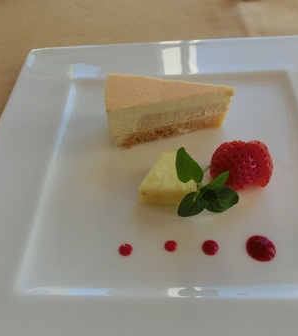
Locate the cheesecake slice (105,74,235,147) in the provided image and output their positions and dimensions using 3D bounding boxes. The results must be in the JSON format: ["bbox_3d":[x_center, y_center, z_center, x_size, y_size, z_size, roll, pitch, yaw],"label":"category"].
[{"bbox_3d":[0.015,-0.042,0.232,0.086,0.036,0.038,1,55,6],"label":"cheesecake slice"}]

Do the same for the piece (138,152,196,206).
[{"bbox_3d":[0.014,0.007,0.209,0.038,0.017,0.030,-1,54,5],"label":"piece"}]

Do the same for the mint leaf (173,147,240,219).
[{"bbox_3d":[0.035,0.008,0.191,0.035,0.026,0.037,-1,54,5],"label":"mint leaf"}]

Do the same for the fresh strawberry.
[{"bbox_3d":[0.057,-0.001,0.201,0.038,0.031,0.033,-1,54,5],"label":"fresh strawberry"}]

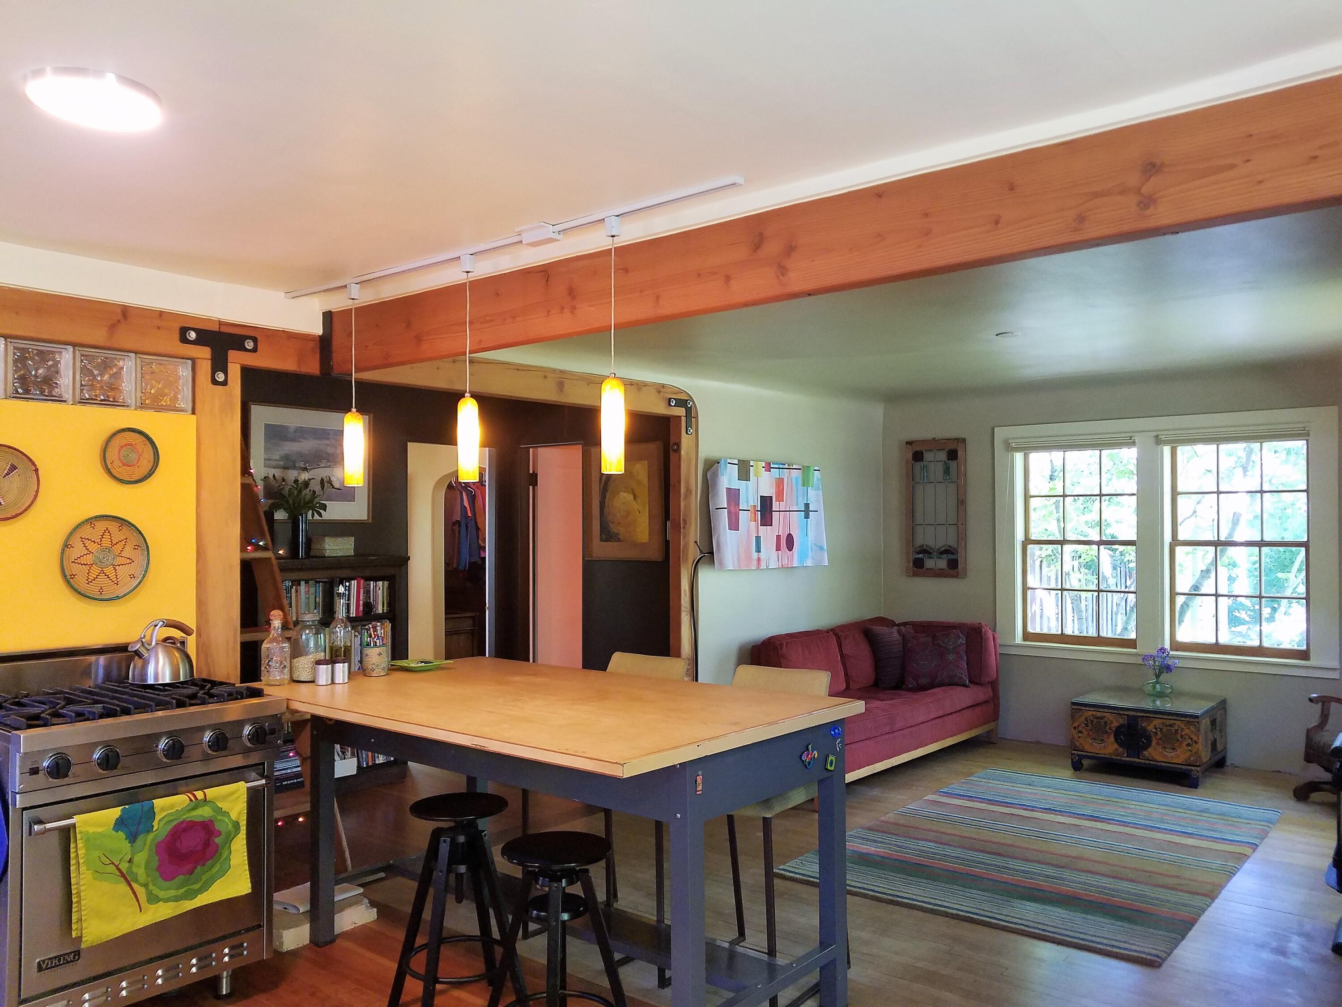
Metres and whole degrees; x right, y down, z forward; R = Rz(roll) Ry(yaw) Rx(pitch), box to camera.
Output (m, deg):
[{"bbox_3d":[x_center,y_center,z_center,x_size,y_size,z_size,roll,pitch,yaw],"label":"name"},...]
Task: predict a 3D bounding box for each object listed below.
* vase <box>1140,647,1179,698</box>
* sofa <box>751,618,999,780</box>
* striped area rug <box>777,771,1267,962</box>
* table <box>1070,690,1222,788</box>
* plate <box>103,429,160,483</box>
[{"bbox_3d":[3.090,1.064,6.386,0.219,0.301,0.202,-1,-2,39],"label":"vase"},{"bbox_3d":[1.202,1.216,6.439,0.890,0.855,2.330,-1,-2,40],"label":"sofa"},{"bbox_3d":[1.792,1.588,4.756,1.538,0.020,2.321,-1,-2,39],"label":"striped area rug"},{"bbox_3d":[2.943,1.429,6.221,0.723,0.420,0.650,-1,-2,39],"label":"table"},{"bbox_3d":[-1.916,-0.167,3.579,0.040,0.196,0.196,-1,-2,39],"label":"plate"}]

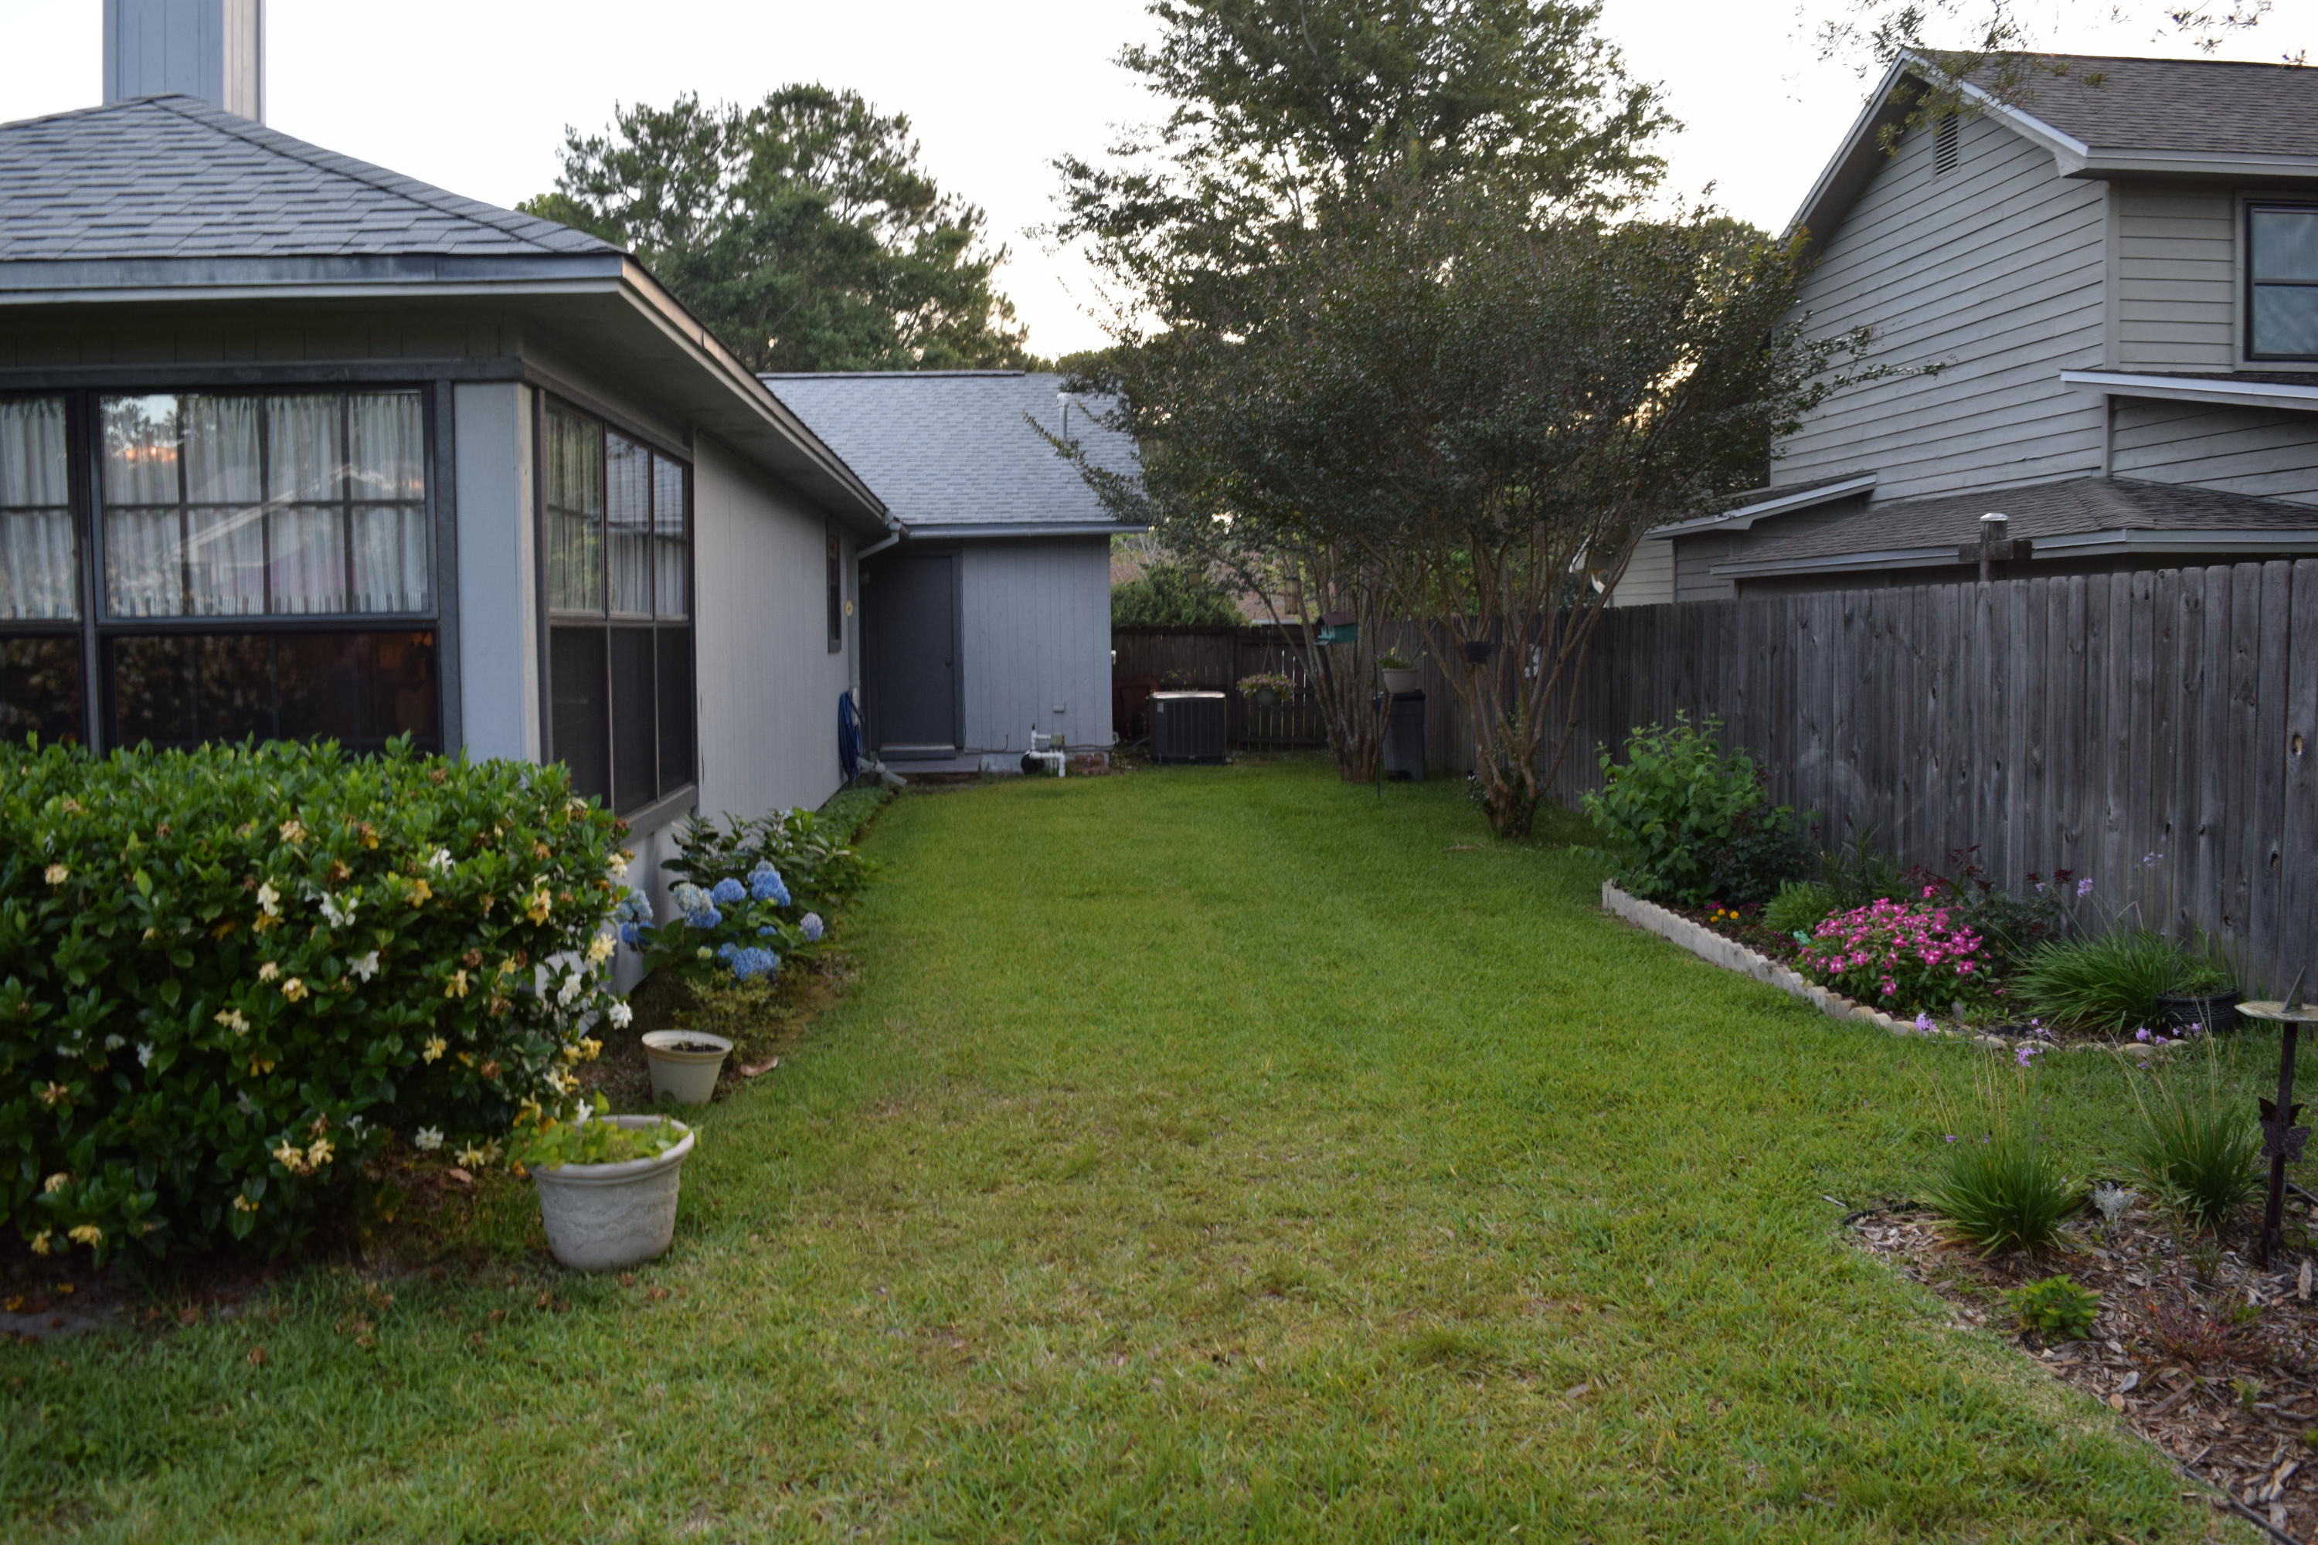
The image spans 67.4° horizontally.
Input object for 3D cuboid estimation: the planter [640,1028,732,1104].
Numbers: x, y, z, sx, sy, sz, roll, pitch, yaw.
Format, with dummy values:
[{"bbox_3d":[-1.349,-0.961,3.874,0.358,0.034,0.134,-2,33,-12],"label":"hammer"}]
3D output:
[{"bbox_3d":[-1.615,1.006,5.950,0.310,0.215,0.310,0,4,0],"label":"planter"}]

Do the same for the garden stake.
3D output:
[{"bbox_3d":[2.797,0.844,4.320,0.220,0.710,0.210,2,4,0],"label":"garden stake"}]

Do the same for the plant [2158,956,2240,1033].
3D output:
[{"bbox_3d":[4.100,0.871,6.850,0.310,0.260,0.310,0,4,0],"label":"plant"}]

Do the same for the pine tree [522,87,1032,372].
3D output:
[{"bbox_3d":[-8.294,-8.125,38.000,11.000,13.800,10.000,0,4,0],"label":"pine tree"}]

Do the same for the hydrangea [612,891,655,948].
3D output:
[{"bbox_3d":[-2.179,0.615,7.200,0.180,0.220,0.180,0,4,0],"label":"hydrangea"}]

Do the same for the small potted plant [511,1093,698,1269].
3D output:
[{"bbox_3d":[-1.416,1.051,4.450,0.440,0.350,0.420,0,4,0],"label":"small potted plant"}]

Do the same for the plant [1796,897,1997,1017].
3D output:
[{"bbox_3d":[3.057,0.713,7.200,0.770,0.420,0.700,0,4,0],"label":"plant"}]

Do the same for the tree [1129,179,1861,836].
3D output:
[{"bbox_3d":[2.720,-2.125,14.000,5.600,5.200,5.000,0,4,0],"label":"tree"}]

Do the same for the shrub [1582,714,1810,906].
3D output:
[{"bbox_3d":[3.149,0.172,10.300,1.250,1.080,1.150,0,4,0],"label":"shrub"}]

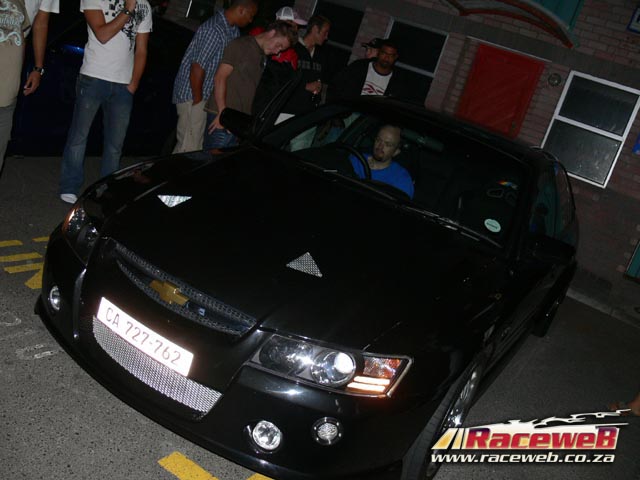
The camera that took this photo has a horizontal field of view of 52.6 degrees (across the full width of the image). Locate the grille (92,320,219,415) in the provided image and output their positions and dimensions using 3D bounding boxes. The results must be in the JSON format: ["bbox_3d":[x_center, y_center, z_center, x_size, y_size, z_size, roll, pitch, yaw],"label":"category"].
[{"bbox_3d":[-0.655,0.459,2.447,0.690,0.150,0.090,25,18,26],"label":"grille"}]

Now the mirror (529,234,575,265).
[{"bbox_3d":[1.165,0.055,3.272,0.215,0.145,0.115,26,18,26],"label":"mirror"}]

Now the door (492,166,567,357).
[{"bbox_3d":[1.238,0.095,3.805,0.250,1.060,1.150,25,18,26],"label":"door"}]

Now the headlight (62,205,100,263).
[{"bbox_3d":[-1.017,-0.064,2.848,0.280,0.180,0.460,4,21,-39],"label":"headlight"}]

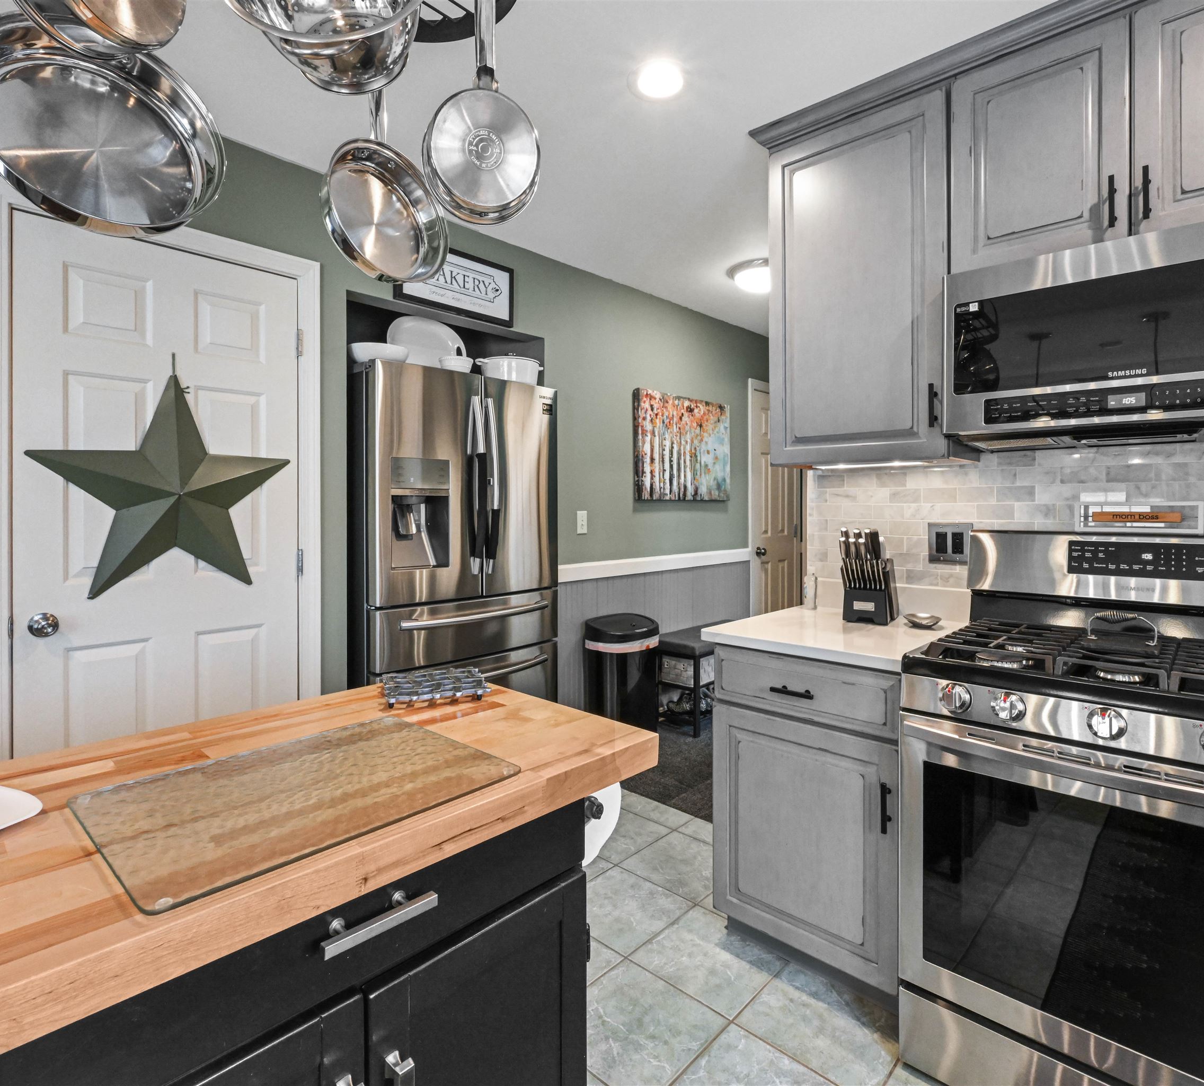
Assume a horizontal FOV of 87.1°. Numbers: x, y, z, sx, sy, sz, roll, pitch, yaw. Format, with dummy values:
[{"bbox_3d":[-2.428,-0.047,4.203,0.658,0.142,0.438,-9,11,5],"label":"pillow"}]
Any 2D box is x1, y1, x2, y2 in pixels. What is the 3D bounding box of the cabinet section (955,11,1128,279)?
[{"bbox_3d":[1.168,-0.964,1.680,0.375,0.515,0.320,2,3,42],"label":"cabinet section"}]

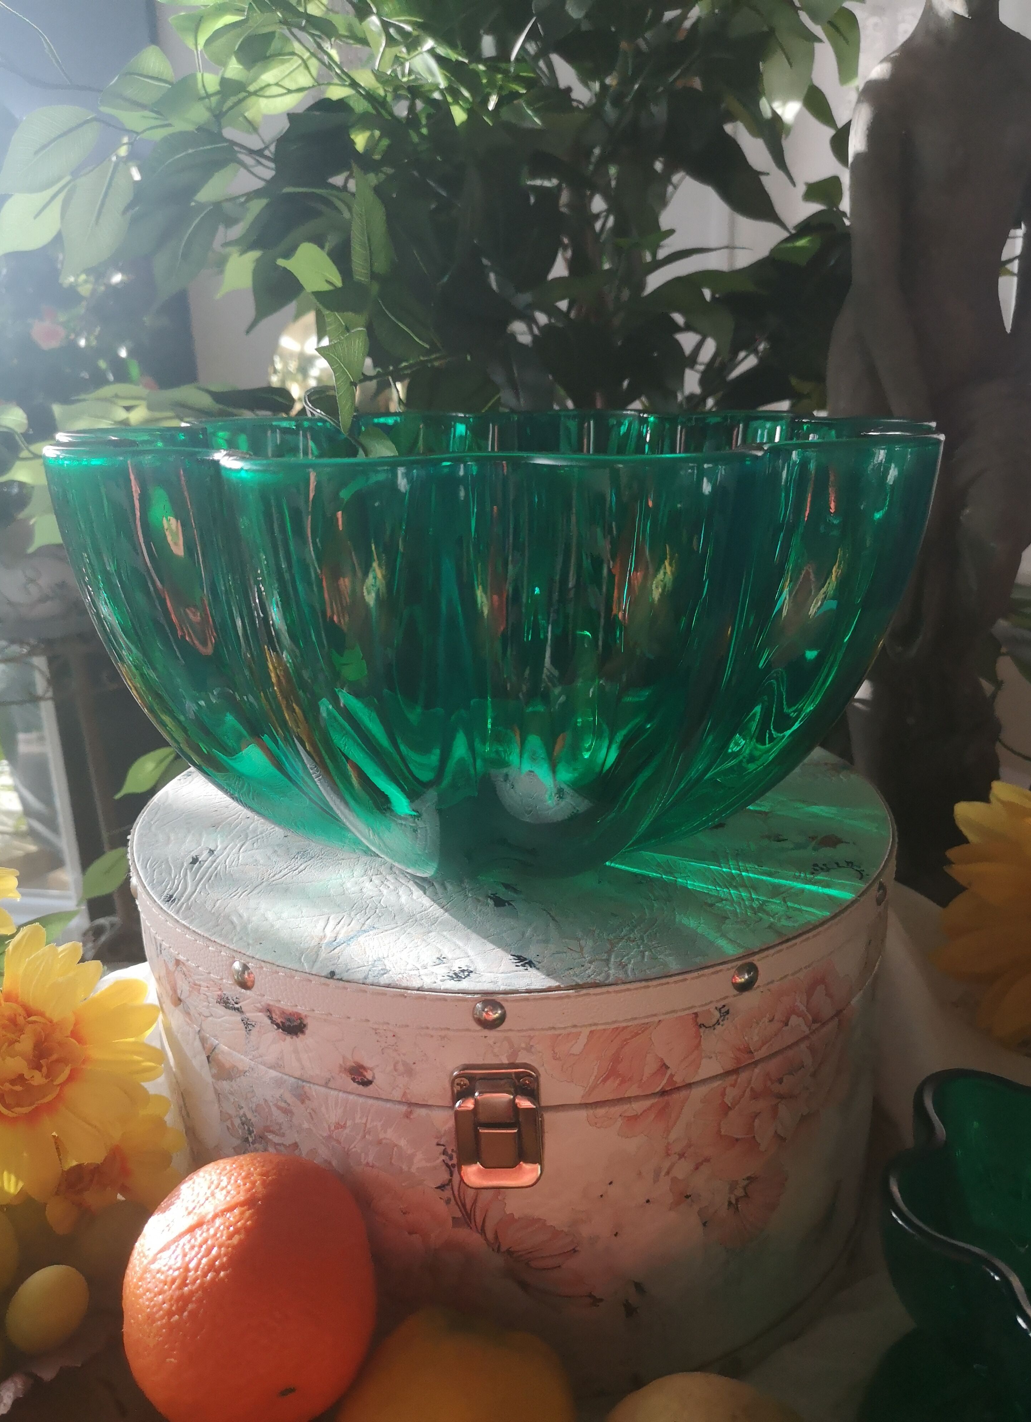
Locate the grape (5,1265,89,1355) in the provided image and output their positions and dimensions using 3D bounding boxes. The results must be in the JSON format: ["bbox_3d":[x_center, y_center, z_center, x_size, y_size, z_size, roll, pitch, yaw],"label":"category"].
[{"bbox_3d":[-0.149,0.190,0.352,0.024,0.025,0.024,-1,18,2],"label":"grape"}]

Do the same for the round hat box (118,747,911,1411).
[{"bbox_3d":[0.000,0.106,0.478,0.302,0.152,0.303,-1,18,2],"label":"round hat box"}]

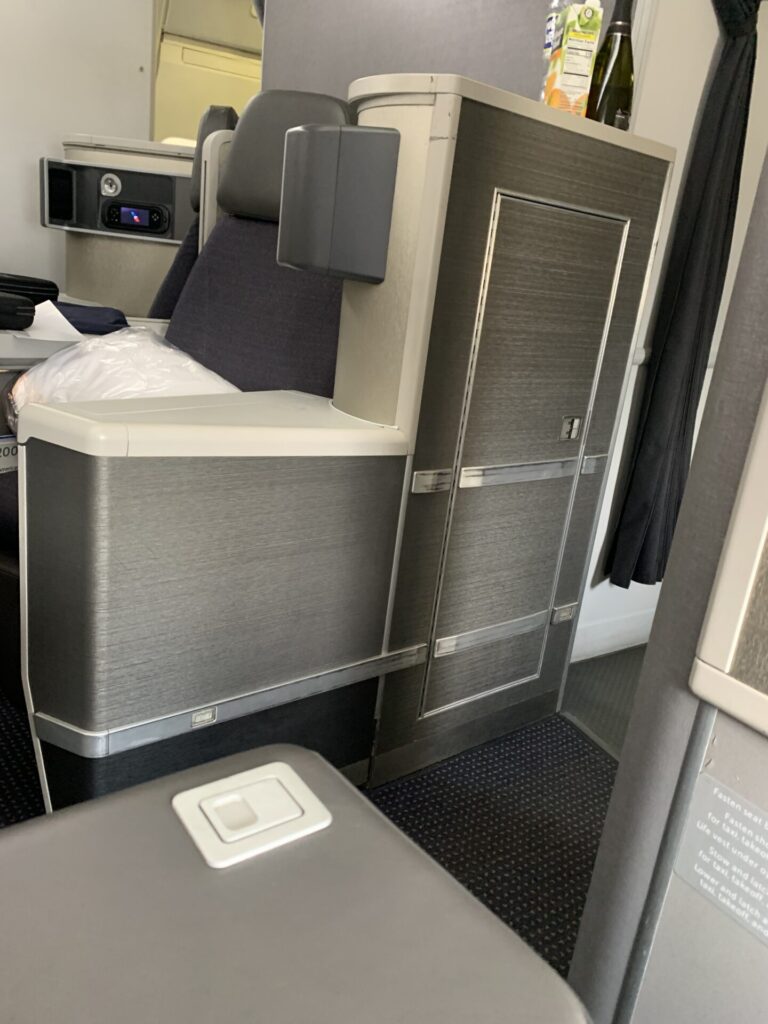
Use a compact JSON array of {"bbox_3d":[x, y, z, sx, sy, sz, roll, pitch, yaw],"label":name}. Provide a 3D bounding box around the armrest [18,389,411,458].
[{"bbox_3d":[-0.257,-0.133,1.106,0.554,0.064,0.290,-7,22,-38],"label":"armrest"}]

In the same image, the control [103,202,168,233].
[{"bbox_3d":[-0.676,-0.805,2.107,0.168,0.066,0.028,3,18,-11],"label":"control"}]

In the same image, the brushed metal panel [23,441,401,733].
[{"bbox_3d":[-0.213,0.079,1.103,0.523,0.366,0.095,-7,22,-38],"label":"brushed metal panel"}]

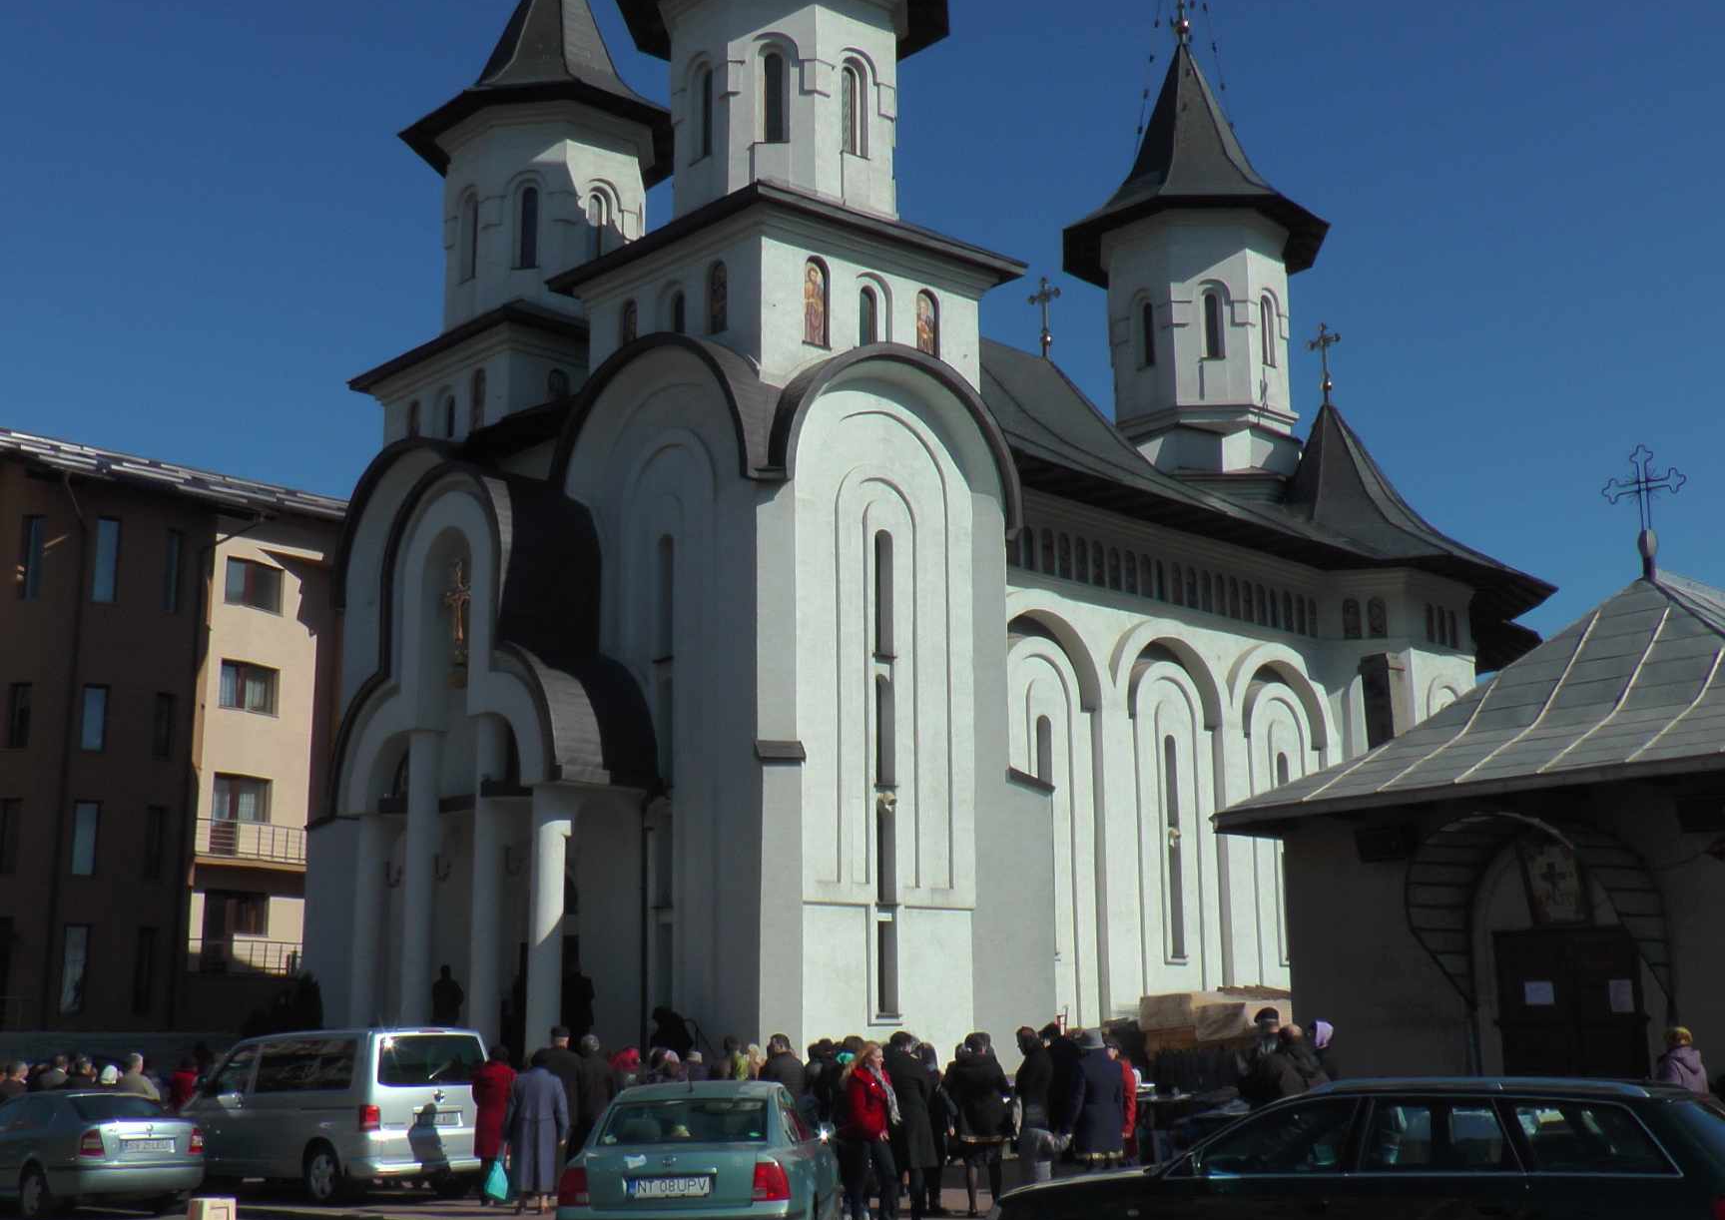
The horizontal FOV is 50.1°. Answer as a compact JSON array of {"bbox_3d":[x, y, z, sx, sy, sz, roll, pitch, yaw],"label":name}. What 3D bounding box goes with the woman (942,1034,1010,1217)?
[{"bbox_3d":[1.081,4.873,17.463,0.600,1.675,0.420,-1,-12,3],"label":"woman"}]

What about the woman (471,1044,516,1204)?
[{"bbox_3d":[-3.829,5.304,19.015,0.470,1.600,0.330,-2,-12,7],"label":"woman"}]

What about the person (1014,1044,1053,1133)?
[{"bbox_3d":[1.658,4.924,17.758,0.360,1.757,0.500,-4,-13,14],"label":"person"}]

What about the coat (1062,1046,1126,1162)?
[{"bbox_3d":[2.266,4.820,17.984,0.580,1.106,0.420,-2,-12,6],"label":"coat"}]

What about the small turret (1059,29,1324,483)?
[{"bbox_3d":[8.985,-9.046,49.598,6.900,13.500,6.900,9,-15,-37],"label":"small turret"}]

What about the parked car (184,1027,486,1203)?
[{"bbox_3d":[-6.717,6.270,23.099,4.900,1.970,1.920,-12,-17,42],"label":"parked car"}]

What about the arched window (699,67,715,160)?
[{"bbox_3d":[-2.941,-9.368,34.816,0.200,1.811,0.520,9,-15,-37],"label":"arched window"}]

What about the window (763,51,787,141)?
[{"bbox_3d":[-1.689,-9.878,35.548,0.500,1.920,0.220,0,-12,-1],"label":"window"}]

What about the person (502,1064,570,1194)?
[{"bbox_3d":[-3.323,5.288,18.710,0.600,1.615,0.420,-1,-12,3],"label":"person"}]

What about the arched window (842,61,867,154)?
[{"bbox_3d":[-0.172,-9.798,36.113,0.220,1.920,0.580,-11,-16,41],"label":"arched window"}]

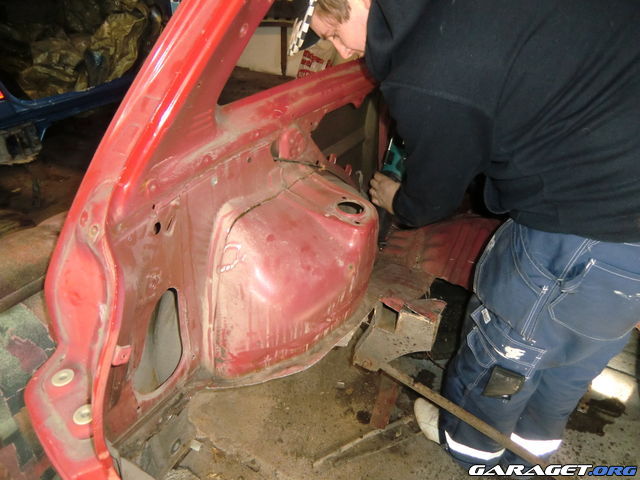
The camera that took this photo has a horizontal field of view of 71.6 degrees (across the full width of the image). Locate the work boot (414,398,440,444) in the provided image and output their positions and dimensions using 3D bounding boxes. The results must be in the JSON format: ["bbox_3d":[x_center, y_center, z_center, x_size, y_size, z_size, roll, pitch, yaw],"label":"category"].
[{"bbox_3d":[0.475,0.685,1.665,0.110,0.145,0.300,-20,39,-30],"label":"work boot"}]

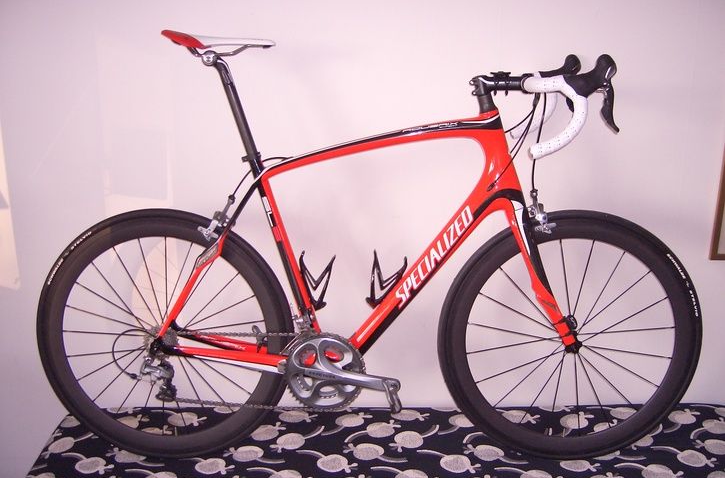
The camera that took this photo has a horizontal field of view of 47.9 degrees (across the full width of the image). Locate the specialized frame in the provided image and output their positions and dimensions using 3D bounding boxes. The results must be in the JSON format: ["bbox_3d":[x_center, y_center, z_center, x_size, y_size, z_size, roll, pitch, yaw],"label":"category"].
[{"bbox_3d":[0.008,-0.046,2.019,1.040,0.803,0.144,0,12,1],"label":"specialized frame"}]

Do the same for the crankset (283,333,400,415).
[{"bbox_3d":[-0.051,0.344,2.036,0.296,0.208,0.070,0,12,1],"label":"crankset"}]

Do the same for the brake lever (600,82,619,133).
[{"bbox_3d":[0.526,-0.281,1.736,0.046,0.110,0.024,1,12,5],"label":"brake lever"}]

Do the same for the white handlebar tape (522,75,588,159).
[{"bbox_3d":[0.419,-0.270,1.814,0.130,0.175,0.195,1,12,5],"label":"white handlebar tape"}]

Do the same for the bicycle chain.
[{"bbox_3d":[-0.253,0.335,2.057,0.516,0.213,0.032,0,11,1],"label":"bicycle chain"}]

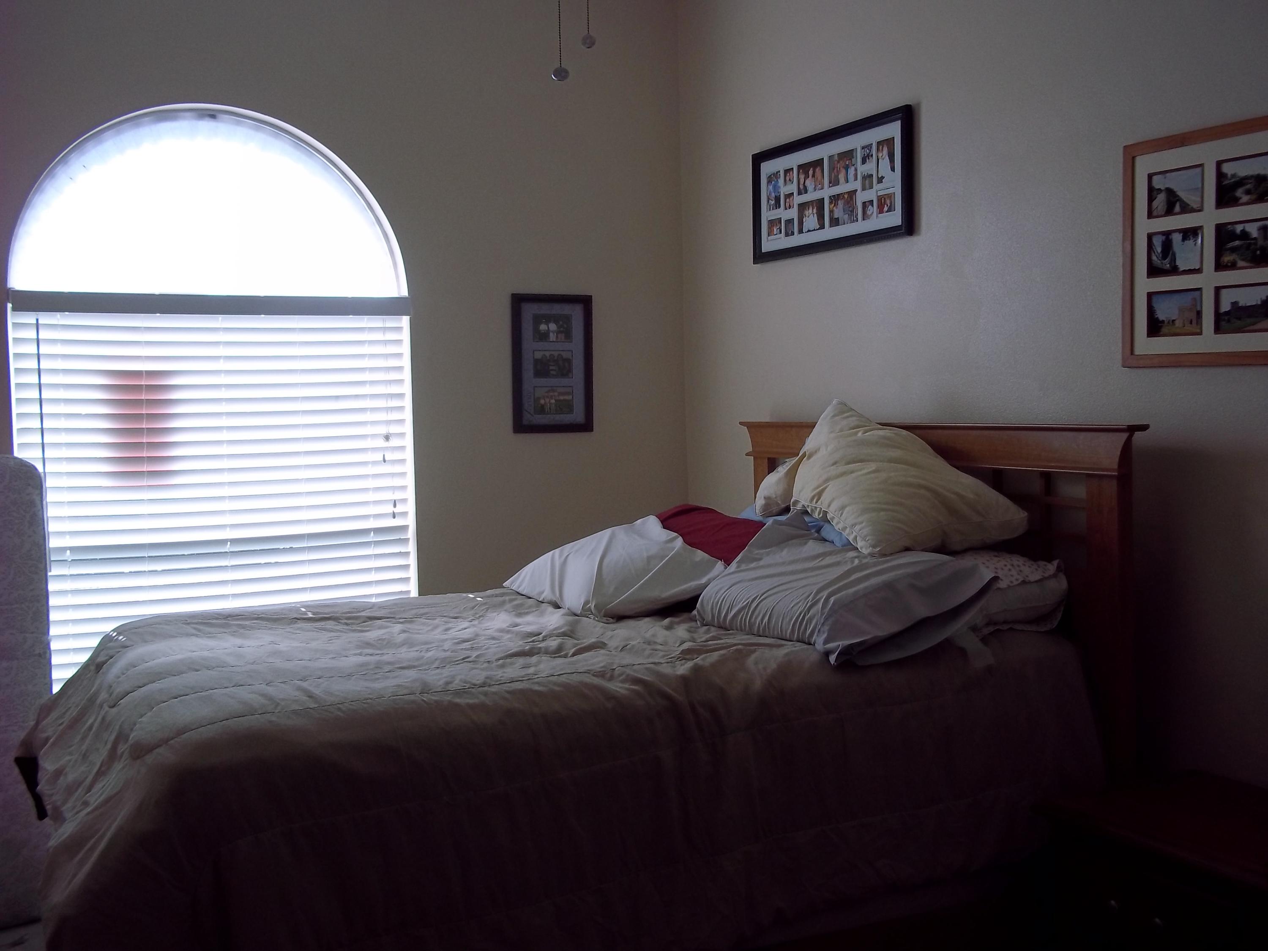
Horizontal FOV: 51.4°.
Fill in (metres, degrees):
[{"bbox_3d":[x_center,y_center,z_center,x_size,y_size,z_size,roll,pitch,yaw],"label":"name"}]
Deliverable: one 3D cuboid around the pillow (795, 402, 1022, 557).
[{"bbox_3d":[0.614,0.028,3.242,0.450,0.170,0.600,-16,31,-25],"label":"pillow"}]

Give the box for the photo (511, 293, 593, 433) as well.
[{"bbox_3d":[-0.283,-0.388,4.590,0.306,0.477,0.025,-3,4,-28],"label":"photo"}]

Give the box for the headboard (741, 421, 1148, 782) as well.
[{"bbox_3d":[0.766,0.519,3.683,0.080,1.320,1.600,-3,4,-28],"label":"headboard"}]

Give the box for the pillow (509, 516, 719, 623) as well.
[{"bbox_3d":[-0.034,0.239,3.346,0.440,0.170,0.620,-17,12,-18],"label":"pillow"}]

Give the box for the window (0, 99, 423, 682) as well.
[{"bbox_3d":[-1.274,-0.210,4.112,1.200,1.850,0.100,-3,4,-28],"label":"window"}]

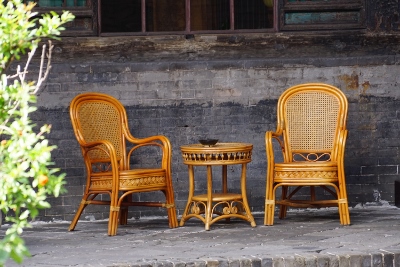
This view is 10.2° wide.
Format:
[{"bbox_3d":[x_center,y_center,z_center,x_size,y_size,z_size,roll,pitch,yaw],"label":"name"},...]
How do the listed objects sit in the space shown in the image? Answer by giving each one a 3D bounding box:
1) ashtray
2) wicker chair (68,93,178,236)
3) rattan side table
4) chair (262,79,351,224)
[{"bbox_3d":[0.066,0.075,16.002,0.139,0.040,0.139,-1,3,0],"label":"ashtray"},{"bbox_3d":[-0.578,0.197,15.951,0.600,0.980,0.585,-4,5,-42],"label":"wicker chair"},{"bbox_3d":[0.125,0.378,16.073,0.530,0.576,0.530,-1,3,0],"label":"rattan side table"},{"bbox_3d":[0.801,0.150,16.253,0.600,0.980,0.585,-1,4,10],"label":"chair"}]

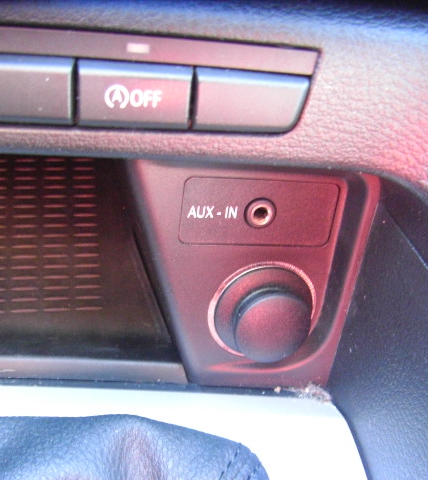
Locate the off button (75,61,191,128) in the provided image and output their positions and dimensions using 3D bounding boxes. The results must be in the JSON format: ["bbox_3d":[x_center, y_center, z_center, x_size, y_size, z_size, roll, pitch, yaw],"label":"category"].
[{"bbox_3d":[-0.019,-0.034,0.166,0.026,0.015,0.007,1,16,-10],"label":"off button"}]

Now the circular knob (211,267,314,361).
[{"bbox_3d":[0.014,0.021,0.179,0.026,0.026,0.011,1,25,-16],"label":"circular knob"}]

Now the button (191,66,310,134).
[{"bbox_3d":[0.009,-0.034,0.171,0.026,0.015,0.007,1,16,-10],"label":"button"}]

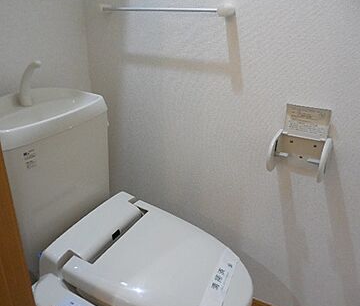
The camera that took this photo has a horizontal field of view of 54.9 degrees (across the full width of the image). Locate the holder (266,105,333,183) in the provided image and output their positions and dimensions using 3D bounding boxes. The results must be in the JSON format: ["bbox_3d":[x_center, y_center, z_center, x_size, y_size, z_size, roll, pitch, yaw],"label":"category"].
[{"bbox_3d":[0.330,-0.031,0.939,0.148,0.169,0.090,12,27,22],"label":"holder"}]

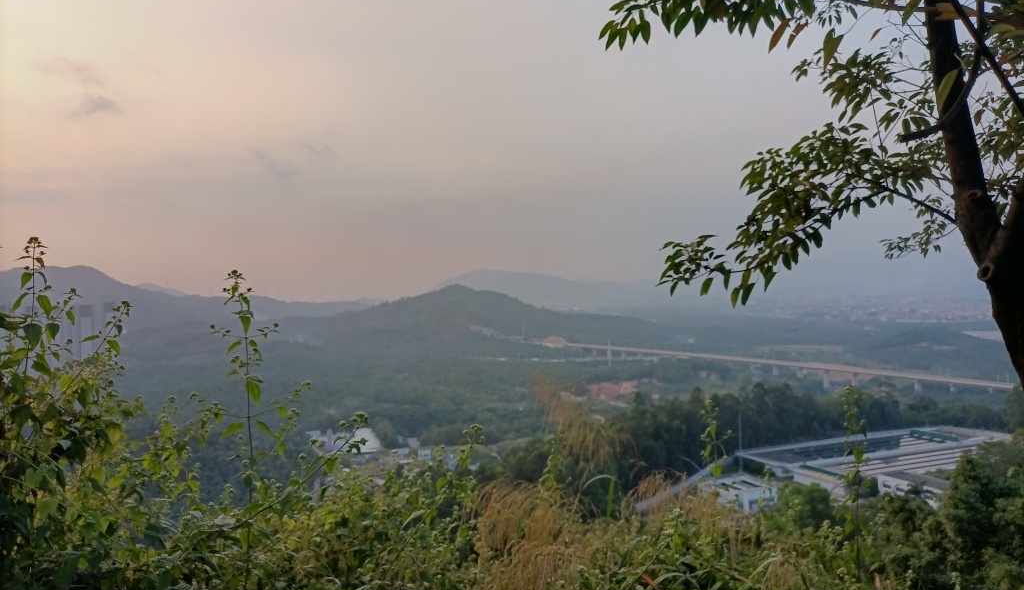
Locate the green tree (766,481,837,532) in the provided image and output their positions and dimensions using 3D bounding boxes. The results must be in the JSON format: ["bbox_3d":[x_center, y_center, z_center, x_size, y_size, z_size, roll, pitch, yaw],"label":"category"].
[{"bbox_3d":[39.500,29.600,105.000,8.700,7.600,8.400,0,0,0],"label":"green tree"}]

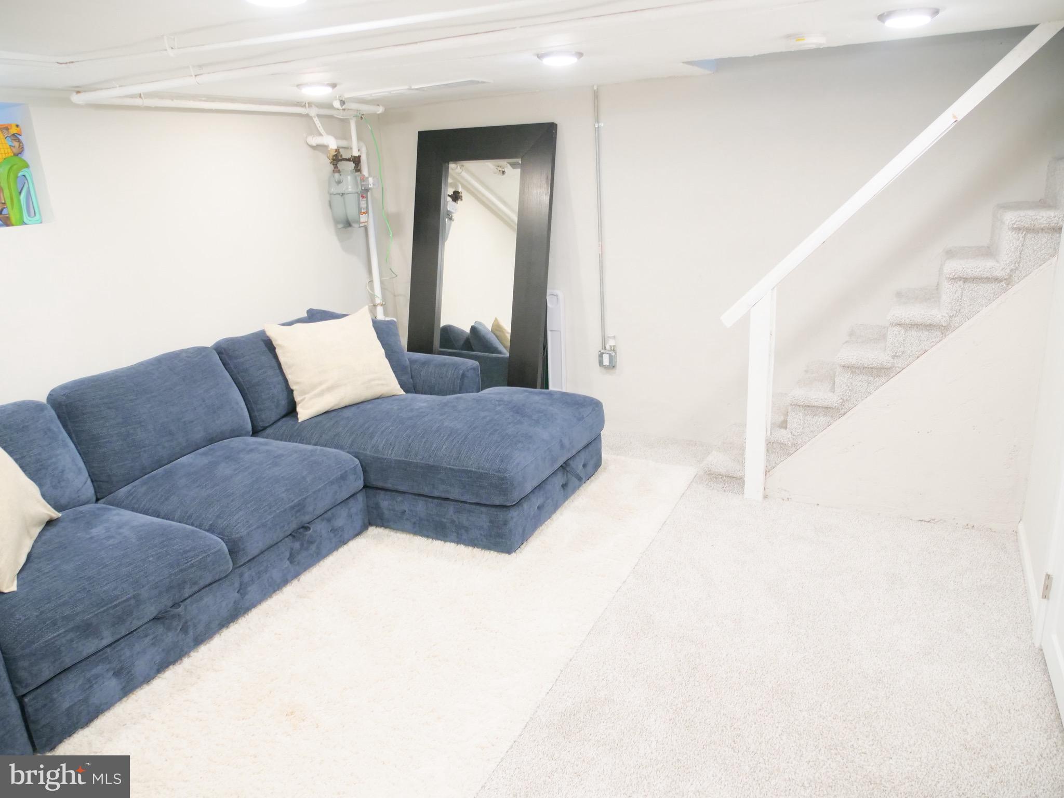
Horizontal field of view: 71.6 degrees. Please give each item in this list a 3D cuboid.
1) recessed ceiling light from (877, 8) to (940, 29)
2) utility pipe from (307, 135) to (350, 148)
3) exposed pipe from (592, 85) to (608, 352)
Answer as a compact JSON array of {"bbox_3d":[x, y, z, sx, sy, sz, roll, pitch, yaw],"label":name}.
[{"bbox_3d":[1.289,-1.299,2.529,0.190,0.038,0.190,5,18,26],"label":"recessed ceiling light"},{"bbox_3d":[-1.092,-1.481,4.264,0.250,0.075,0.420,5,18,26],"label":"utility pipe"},{"bbox_3d":[0.396,-1.013,4.290,0.022,1.500,0.022,5,18,26],"label":"exposed pipe"}]

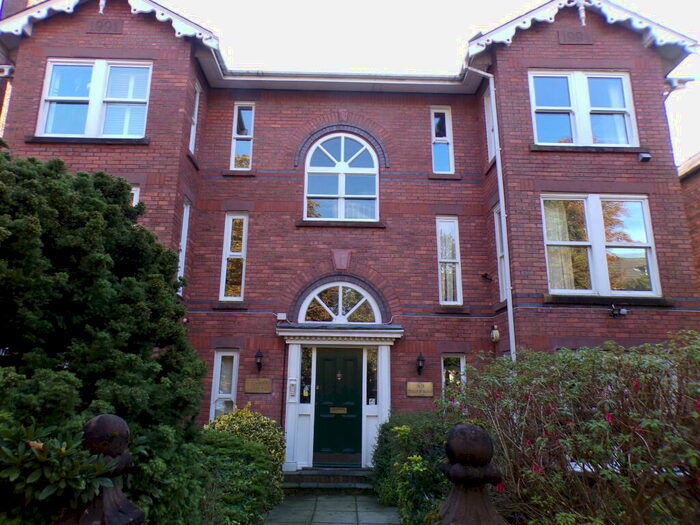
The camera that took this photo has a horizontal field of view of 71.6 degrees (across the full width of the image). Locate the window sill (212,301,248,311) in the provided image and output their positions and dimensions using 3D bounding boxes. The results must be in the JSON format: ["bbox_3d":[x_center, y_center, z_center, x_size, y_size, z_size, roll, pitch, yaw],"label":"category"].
[{"bbox_3d":[-2.223,0.823,9.105,0.644,0.141,0.150,1,-14,-1],"label":"window sill"}]

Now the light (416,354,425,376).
[{"bbox_3d":[1.311,1.871,8.936,0.142,0.402,0.210,1,-13,0],"label":"light"}]

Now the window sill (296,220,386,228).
[{"bbox_3d":[-0.168,-0.758,9.676,1.781,0.140,0.140,1,-13,0],"label":"window sill"}]

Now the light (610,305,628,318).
[{"bbox_3d":[4.319,0.789,7.808,0.297,0.207,0.200,1,-14,-1],"label":"light"}]

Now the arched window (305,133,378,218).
[{"bbox_3d":[-0.161,-1.727,9.858,1.515,1.927,0.100,1,-14,-1],"label":"arched window"}]

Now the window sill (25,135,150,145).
[{"bbox_3d":[-4.544,-2.095,8.475,2.116,0.145,0.160,1,-14,-1],"label":"window sill"}]

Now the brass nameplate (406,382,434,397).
[{"bbox_3d":[1.291,2.334,8.921,0.478,0.249,0.025,1,-13,0],"label":"brass nameplate"}]

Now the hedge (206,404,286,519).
[{"bbox_3d":[-1.616,2.941,7.533,1.203,1.401,1.200,1,-14,-1],"label":"hedge"}]

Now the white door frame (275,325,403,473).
[{"bbox_3d":[-0.192,2.396,8.583,2.266,2.433,0.380,1,-14,-1],"label":"white door frame"}]

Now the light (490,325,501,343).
[{"bbox_3d":[2.666,1.310,8.891,0.140,0.340,0.170,1,-13,0],"label":"light"}]

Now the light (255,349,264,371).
[{"bbox_3d":[-1.663,1.810,8.925,0.143,0.397,0.210,1,-13,0],"label":"light"}]

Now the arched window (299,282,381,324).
[{"bbox_3d":[-0.184,0.801,9.362,1.602,0.848,0.090,1,-13,0],"label":"arched window"}]

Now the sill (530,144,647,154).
[{"bbox_3d":[4.248,-2.006,8.676,2.120,0.140,0.140,1,-13,0],"label":"sill"}]

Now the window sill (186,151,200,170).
[{"bbox_3d":[-3.023,-1.954,9.247,0.140,0.140,0.700,1,-13,0],"label":"window sill"}]

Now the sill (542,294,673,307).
[{"bbox_3d":[4.220,0.636,7.967,2.125,0.156,0.160,1,-14,-1],"label":"sill"}]

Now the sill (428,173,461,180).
[{"bbox_3d":[1.930,-1.744,9.929,0.672,0.140,0.140,1,-13,0],"label":"sill"}]

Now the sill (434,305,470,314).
[{"bbox_3d":[1.964,0.909,9.299,0.648,0.140,0.140,1,-13,0],"label":"sill"}]

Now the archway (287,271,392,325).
[{"bbox_3d":[-0.168,0.681,9.186,1.937,0.990,0.120,1,-14,-1],"label":"archway"}]

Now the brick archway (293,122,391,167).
[{"bbox_3d":[-0.154,-2.381,9.949,1.940,1.006,0.120,1,-14,-1],"label":"brick archway"}]

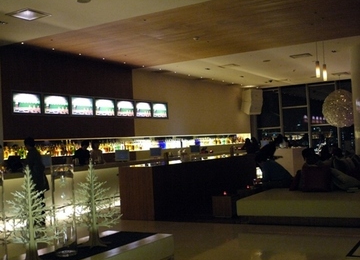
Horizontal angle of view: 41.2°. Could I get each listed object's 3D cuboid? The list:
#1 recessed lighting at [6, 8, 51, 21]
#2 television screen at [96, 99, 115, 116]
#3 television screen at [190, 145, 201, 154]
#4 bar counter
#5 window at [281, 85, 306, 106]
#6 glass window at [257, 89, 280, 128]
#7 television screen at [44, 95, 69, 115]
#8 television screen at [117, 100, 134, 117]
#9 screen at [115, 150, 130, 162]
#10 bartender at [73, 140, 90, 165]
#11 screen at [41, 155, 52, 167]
[{"bbox_3d":[-3.126,-2.411,9.889,0.670,0.100,0.670,-3,-1,31],"label":"recessed lighting"},{"bbox_3d":[-2.369,-0.706,15.222,0.090,0.575,1.012,-3,-1,31],"label":"television screen"},{"bbox_3d":[0.498,0.626,15.363,0.340,0.270,0.060,-3,-2,0],"label":"television screen"},{"bbox_3d":[0.544,1.320,12.391,0.850,1.100,5.750,-4,-2,30],"label":"bar counter"},{"bbox_3d":[6.362,-1.828,26.699,1.514,1.203,0.100,-3,-1,31],"label":"window"},{"bbox_3d":[4.333,-1.062,23.667,1.200,1.930,0.080,-4,-2,30],"label":"glass window"},{"bbox_3d":[-3.213,-0.649,12.662,0.080,0.530,0.940,-4,-2,30],"label":"television screen"},{"bbox_3d":[-1.816,-0.714,16.150,0.090,0.573,1.022,-3,-1,31],"label":"television screen"},{"bbox_3d":[-1.477,0.673,12.377,0.350,0.290,0.060,-2,-1,-12],"label":"screen"},{"bbox_3d":[-2.437,1.127,12.262,0.500,1.700,0.360,-2,-1,-23],"label":"bartender"},{"bbox_3d":[-2.771,0.647,9.821,0.340,0.280,0.060,-3,-2,-8],"label":"screen"}]

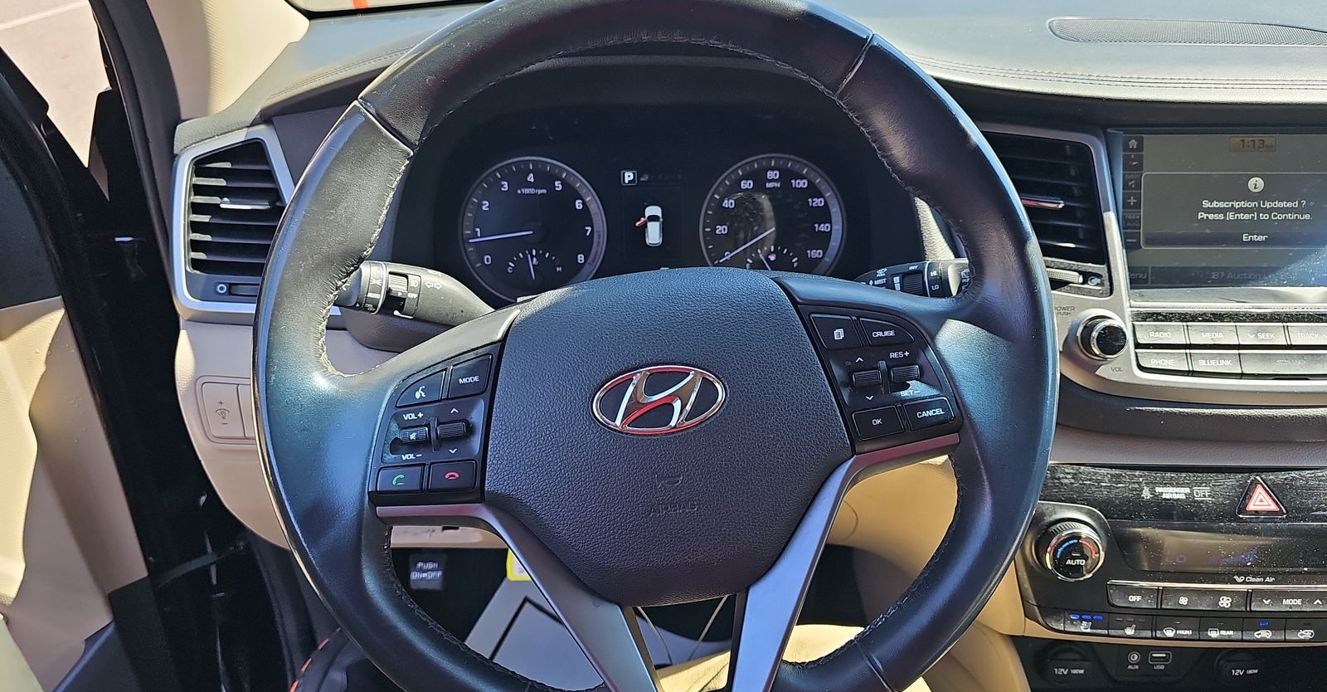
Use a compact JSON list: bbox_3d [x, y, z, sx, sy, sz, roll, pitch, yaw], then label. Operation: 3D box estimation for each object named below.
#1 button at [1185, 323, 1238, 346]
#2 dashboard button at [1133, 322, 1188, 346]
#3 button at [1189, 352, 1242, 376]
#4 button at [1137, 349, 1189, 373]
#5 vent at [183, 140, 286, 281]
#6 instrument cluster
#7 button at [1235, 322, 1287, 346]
[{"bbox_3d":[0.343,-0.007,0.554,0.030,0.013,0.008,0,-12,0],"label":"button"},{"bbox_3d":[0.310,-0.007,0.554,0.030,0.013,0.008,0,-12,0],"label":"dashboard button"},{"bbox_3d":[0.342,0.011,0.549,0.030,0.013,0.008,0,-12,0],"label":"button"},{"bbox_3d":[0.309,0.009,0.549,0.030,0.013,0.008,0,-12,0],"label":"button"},{"bbox_3d":[-0.278,-0.092,0.590,0.074,0.090,0.030,1,5,1],"label":"vent"},{"bbox_3d":[0.003,-0.103,0.635,0.355,0.140,0.060,0,8,0],"label":"instrument cluster"},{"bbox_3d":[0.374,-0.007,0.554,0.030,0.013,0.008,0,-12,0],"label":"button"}]

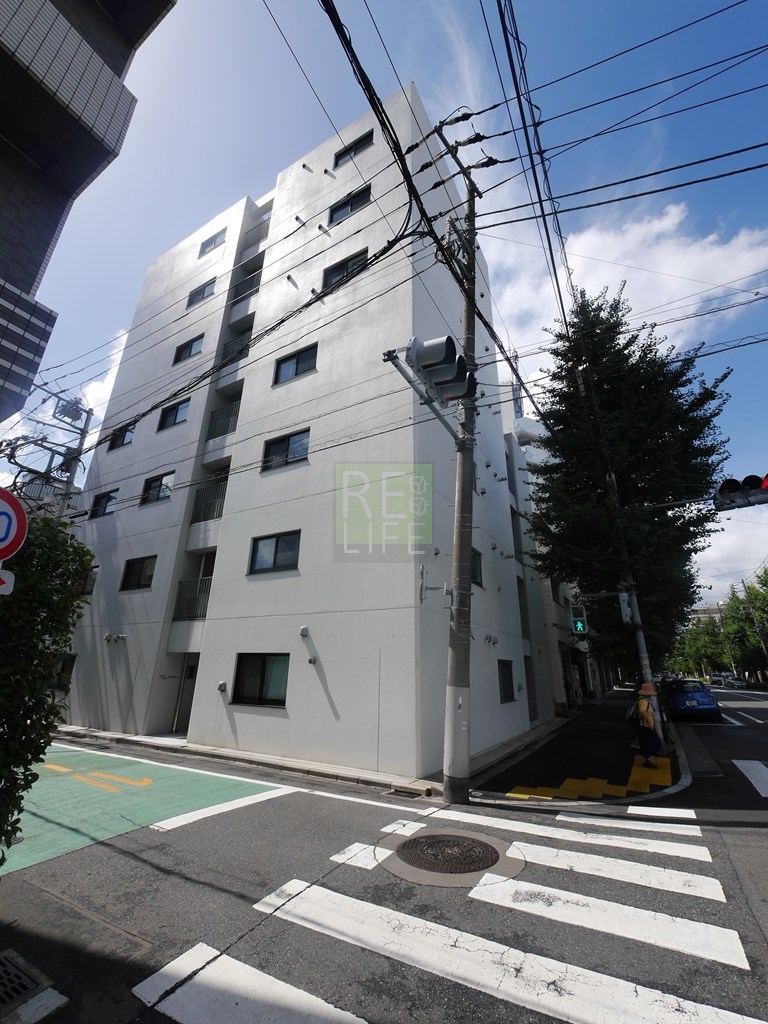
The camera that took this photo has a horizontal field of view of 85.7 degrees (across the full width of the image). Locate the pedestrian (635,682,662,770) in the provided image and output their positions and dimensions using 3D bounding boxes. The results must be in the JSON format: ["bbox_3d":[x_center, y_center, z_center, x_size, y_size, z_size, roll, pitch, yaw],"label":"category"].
[{"bbox_3d":[5.190,4.150,8.130,0.480,1.500,0.520,-18,-28,42],"label":"pedestrian"}]

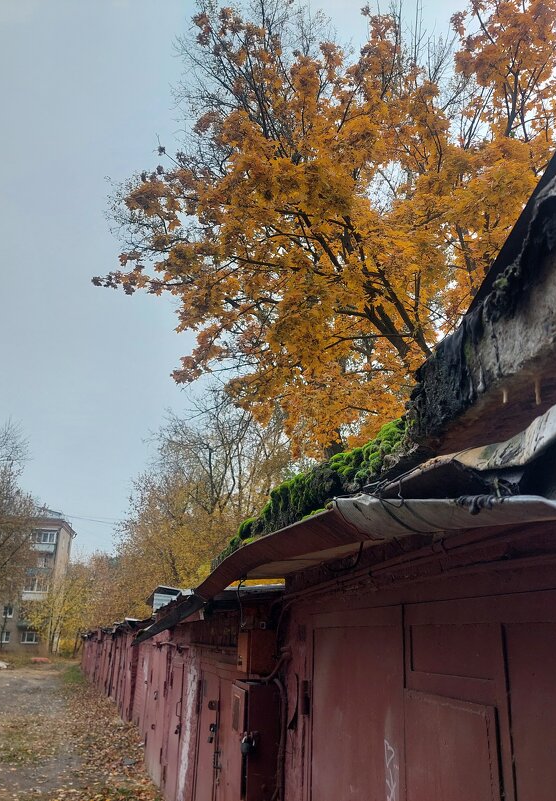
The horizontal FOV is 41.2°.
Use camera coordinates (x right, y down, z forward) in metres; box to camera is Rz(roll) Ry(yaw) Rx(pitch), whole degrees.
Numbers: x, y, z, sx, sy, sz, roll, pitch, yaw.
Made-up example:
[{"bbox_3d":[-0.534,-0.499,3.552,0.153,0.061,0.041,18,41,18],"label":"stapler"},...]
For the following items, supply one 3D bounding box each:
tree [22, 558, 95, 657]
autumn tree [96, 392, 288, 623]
[{"bbox_3d":[-22.304,21.267,76.063,7.220,9.350,7.000,7,-19,-14],"label":"tree"},{"bbox_3d":[-5.167,7.760,45.590,10.760,17.550,10.000,4,-19,-6],"label":"autumn tree"}]

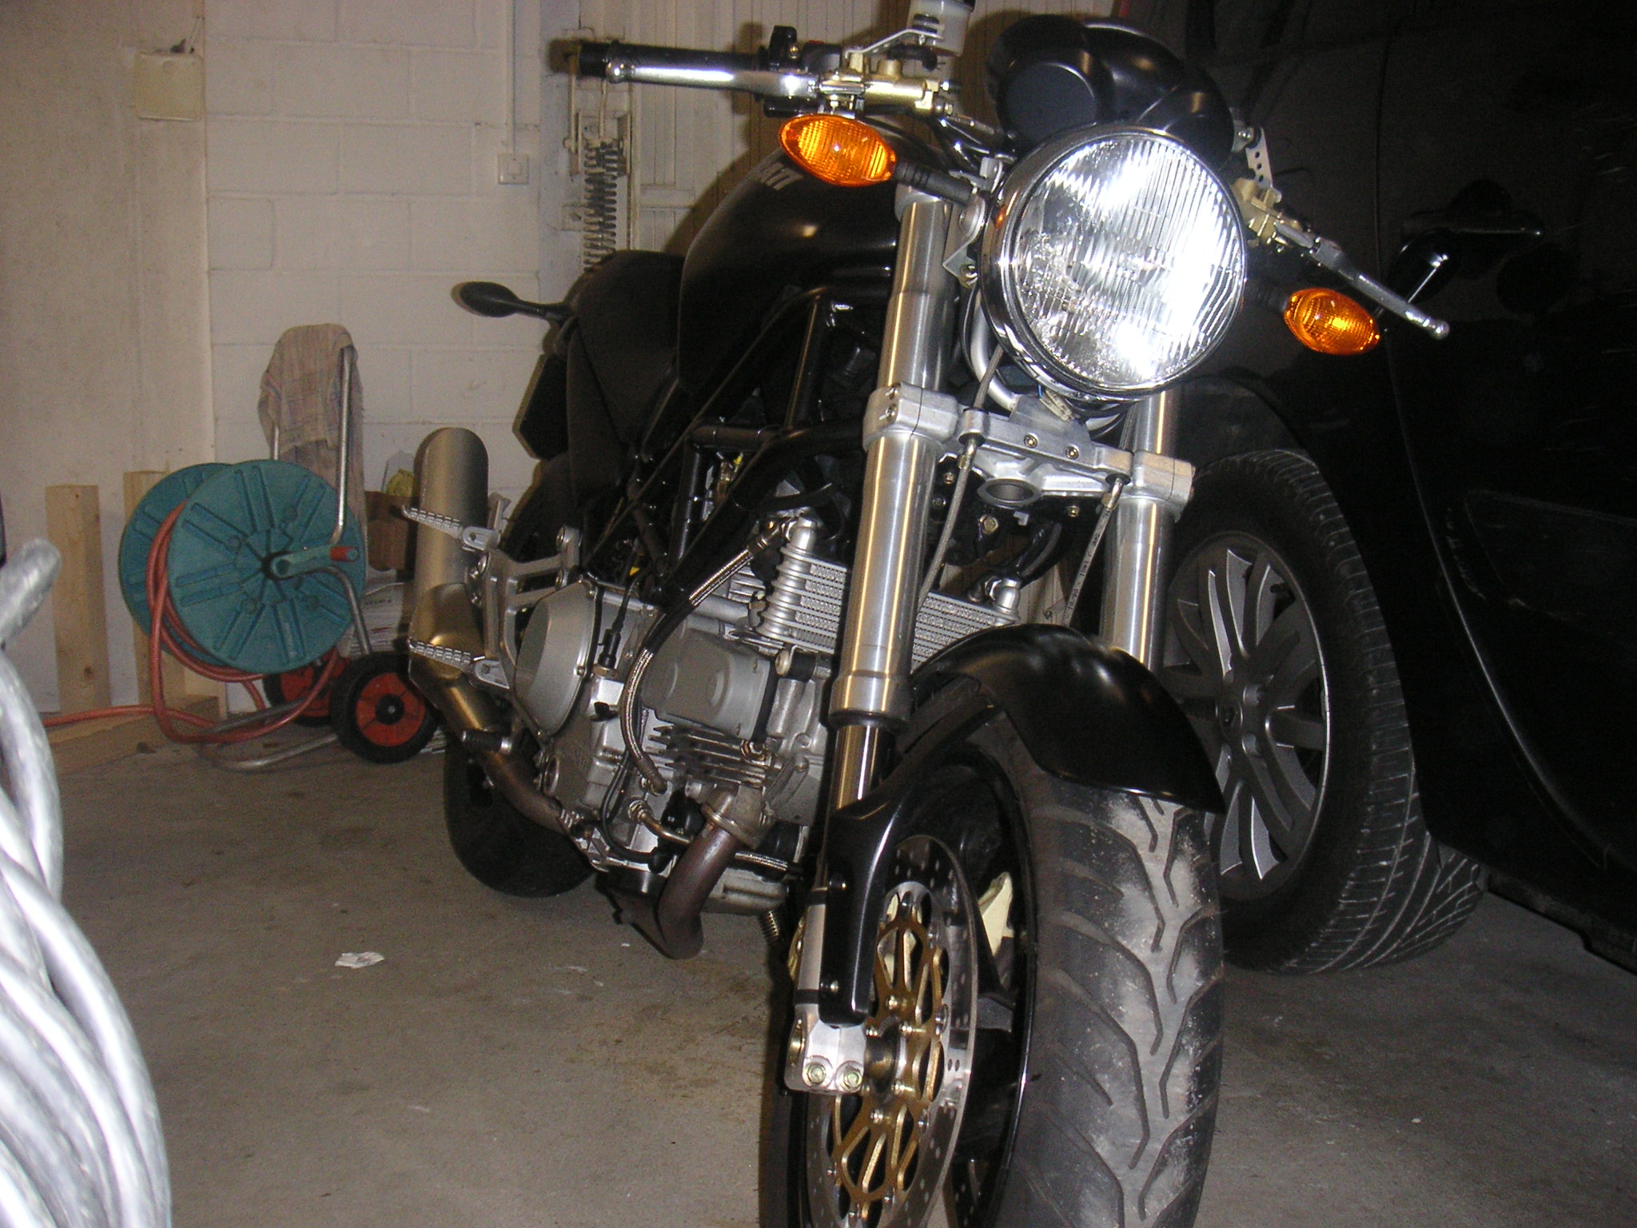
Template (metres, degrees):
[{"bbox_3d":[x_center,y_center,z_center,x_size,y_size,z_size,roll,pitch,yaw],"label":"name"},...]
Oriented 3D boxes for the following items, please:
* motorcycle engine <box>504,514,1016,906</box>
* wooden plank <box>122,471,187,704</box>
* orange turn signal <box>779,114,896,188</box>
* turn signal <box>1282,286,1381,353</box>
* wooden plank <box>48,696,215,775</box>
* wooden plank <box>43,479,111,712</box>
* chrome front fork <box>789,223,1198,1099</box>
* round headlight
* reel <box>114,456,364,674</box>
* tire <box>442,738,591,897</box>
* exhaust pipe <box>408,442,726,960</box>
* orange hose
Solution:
[{"bbox_3d":[-0.086,0.103,1.874,0.400,0.440,0.570,16,3,-21],"label":"motorcycle engine"},{"bbox_3d":[-1.338,-0.038,3.651,0.092,0.497,0.040,0,9,-6],"label":"wooden plank"},{"bbox_3d":[0.015,-0.352,1.365,0.094,0.053,0.052,14,4,-15],"label":"orange turn signal"},{"bbox_3d":[0.419,-0.239,1.465,0.092,0.052,0.052,14,4,-15],"label":"turn signal"},{"bbox_3d":[-1.339,0.222,3.412,0.100,0.060,0.430,4,10,21],"label":"wooden plank"},{"bbox_3d":[-1.494,-0.027,3.644,0.105,0.472,0.040,0,9,-6],"label":"wooden plank"},{"bbox_3d":[0.143,0.021,1.391,0.272,0.720,0.120,14,-20,-15],"label":"chrome front fork"},{"bbox_3d":[0.207,-0.261,1.358,0.192,0.192,0.140,14,4,-15],"label":"round headlight"},{"bbox_3d":[-1.055,-0.090,3.260,0.375,0.375,0.290,-7,12,-39],"label":"reel"},{"bbox_3d":[-0.373,0.098,2.608,0.178,0.630,0.630,16,3,-21],"label":"tire"},{"bbox_3d":[-0.326,0.029,2.173,0.230,0.450,1.120,16,3,-21],"label":"exhaust pipe"},{"bbox_3d":[-1.130,0.012,3.310,0.560,0.450,0.390,0,9,-6],"label":"orange hose"}]

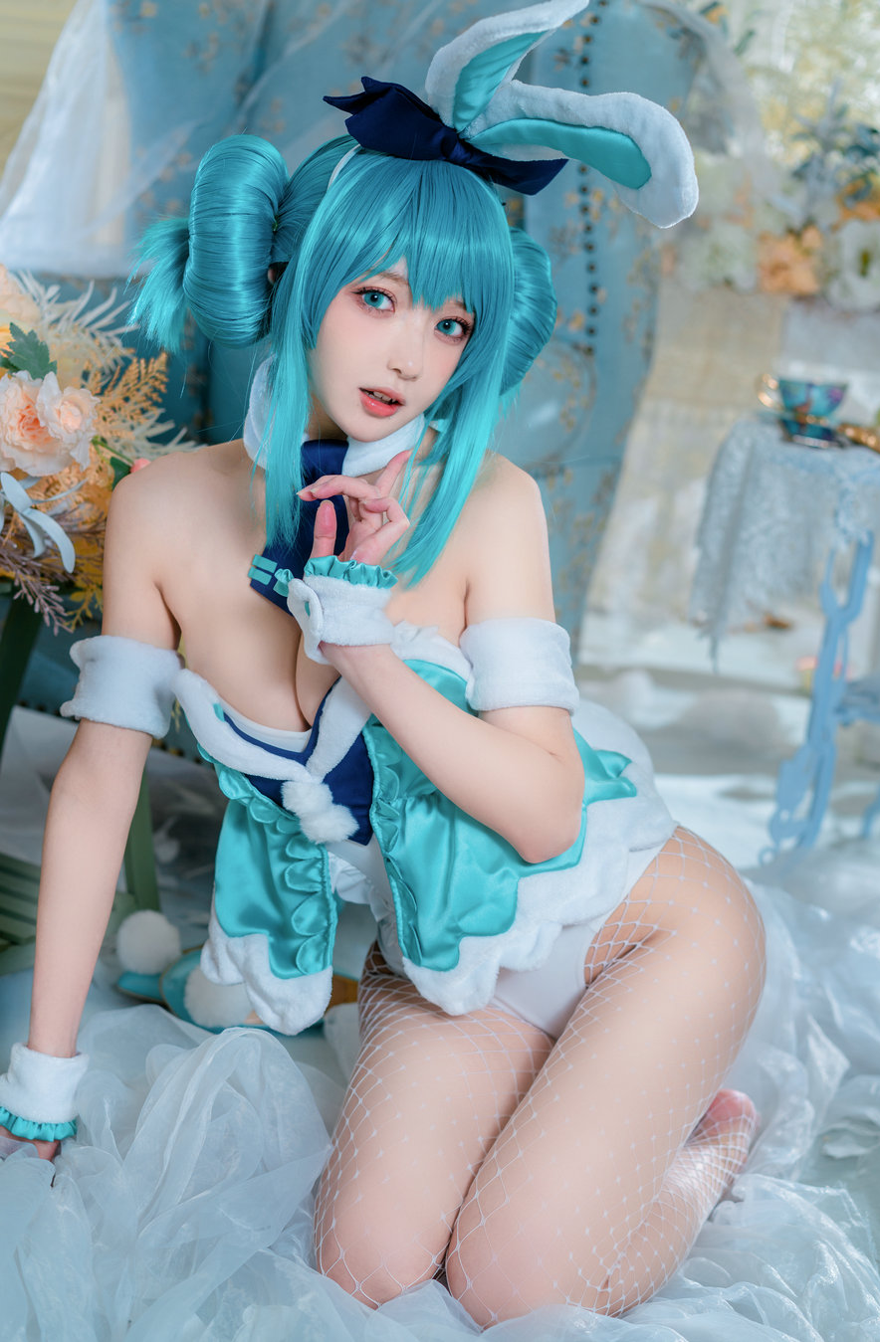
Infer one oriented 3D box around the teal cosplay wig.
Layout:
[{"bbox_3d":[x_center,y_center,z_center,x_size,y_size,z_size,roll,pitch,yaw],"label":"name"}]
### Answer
[{"bbox_3d":[-0.080,-0.262,1.710,0.340,0.355,0.270,14,12,-19],"label":"teal cosplay wig"}]

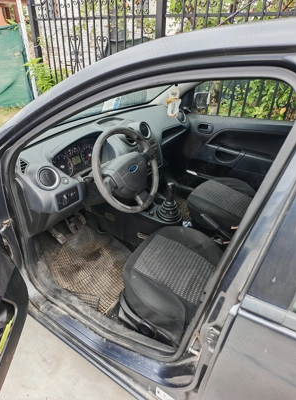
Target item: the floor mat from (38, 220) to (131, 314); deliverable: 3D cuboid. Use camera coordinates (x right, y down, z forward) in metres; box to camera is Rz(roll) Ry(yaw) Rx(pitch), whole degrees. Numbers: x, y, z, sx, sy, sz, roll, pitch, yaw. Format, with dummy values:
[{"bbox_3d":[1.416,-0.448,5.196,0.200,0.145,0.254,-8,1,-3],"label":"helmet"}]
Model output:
[{"bbox_3d":[-0.332,0.327,1.574,0.620,0.075,0.440,20,37,30],"label":"floor mat"}]

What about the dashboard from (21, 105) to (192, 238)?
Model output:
[{"bbox_3d":[-0.174,-0.276,1.672,0.440,0.435,1.330,20,37,30],"label":"dashboard"}]

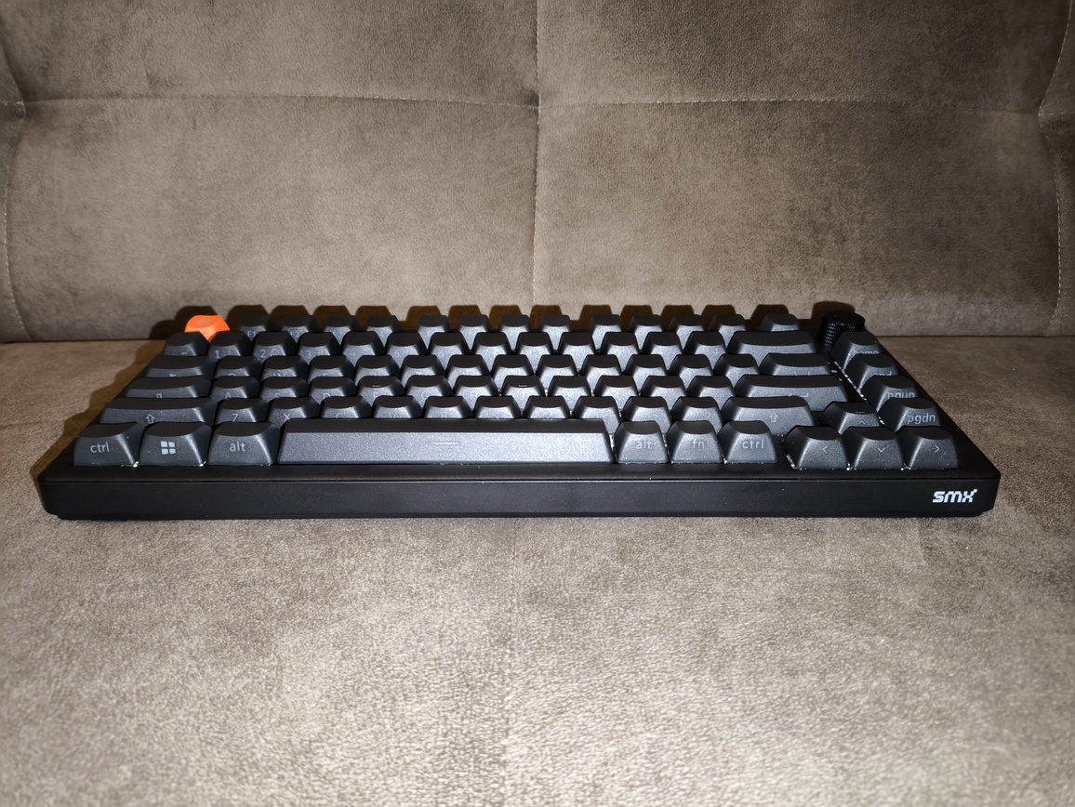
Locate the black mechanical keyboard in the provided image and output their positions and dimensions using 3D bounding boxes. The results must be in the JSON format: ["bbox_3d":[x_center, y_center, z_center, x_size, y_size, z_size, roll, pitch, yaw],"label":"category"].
[{"bbox_3d":[-0.006,-0.003,0.322,0.328,0.042,0.137,0,22,0],"label":"black mechanical keyboard"}]

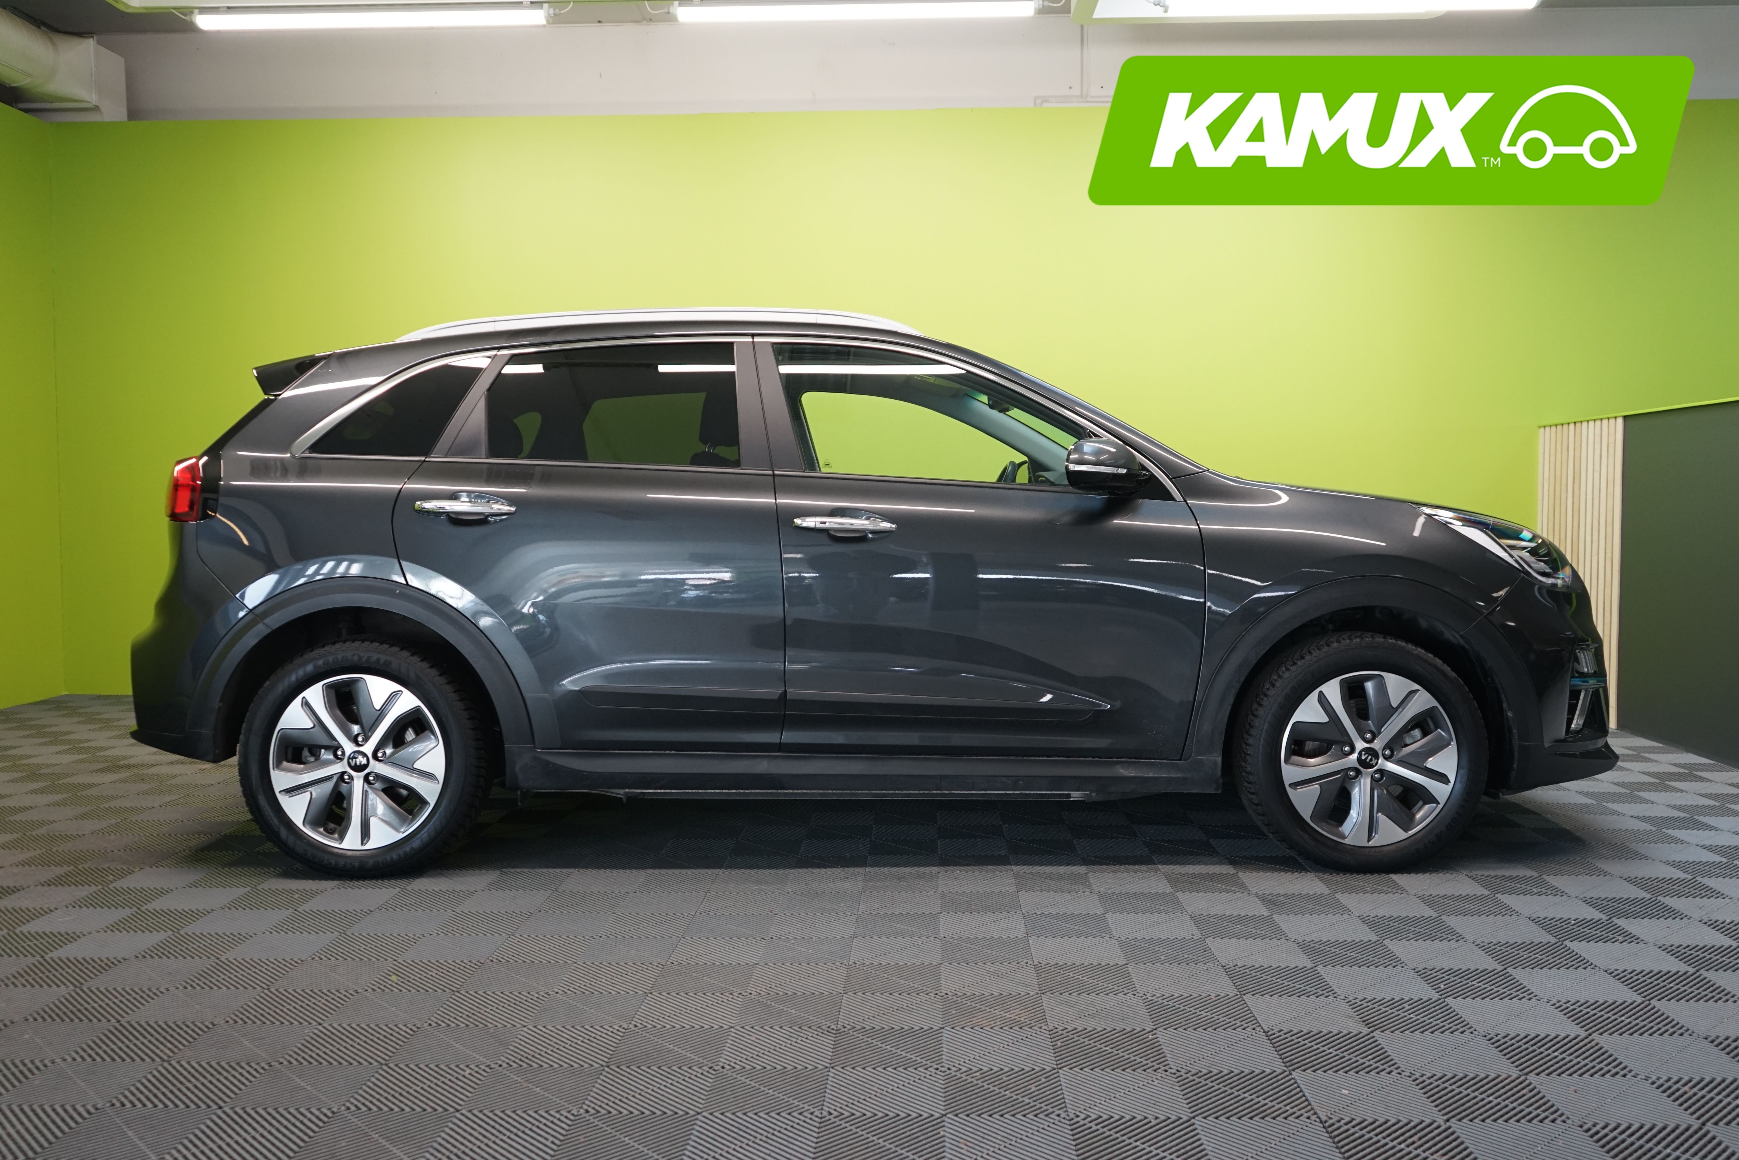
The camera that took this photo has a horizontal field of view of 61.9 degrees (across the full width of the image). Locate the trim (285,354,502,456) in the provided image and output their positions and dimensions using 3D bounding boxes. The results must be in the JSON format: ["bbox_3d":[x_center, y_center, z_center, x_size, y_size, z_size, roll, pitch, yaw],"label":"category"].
[{"bbox_3d":[-1.297,-0.488,3.978,0.535,0.300,0.135,0,2,0],"label":"trim"}]

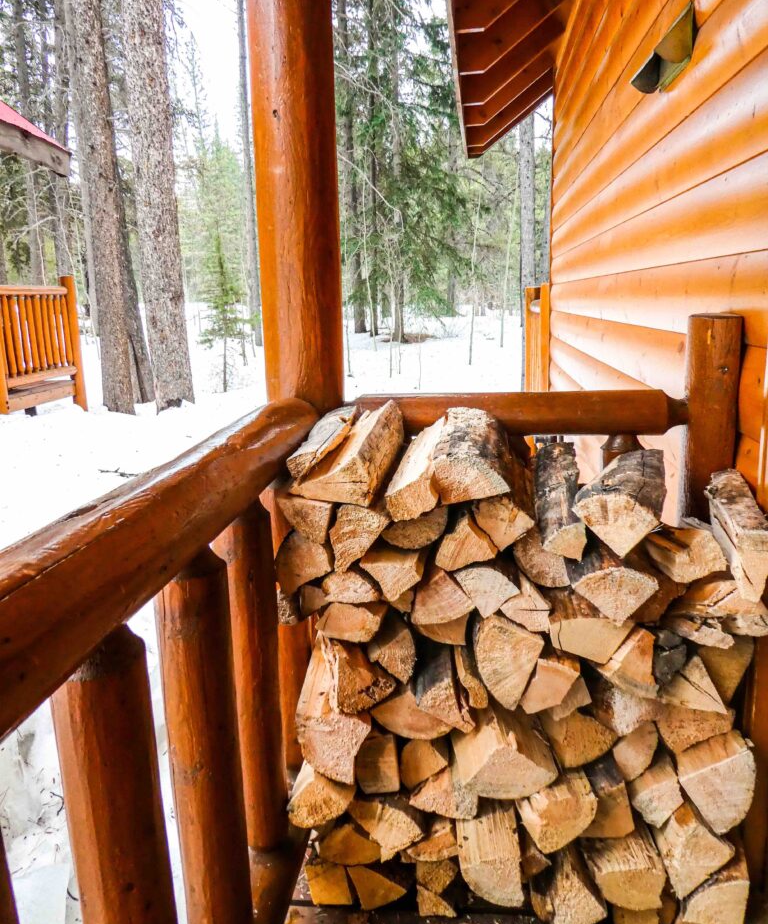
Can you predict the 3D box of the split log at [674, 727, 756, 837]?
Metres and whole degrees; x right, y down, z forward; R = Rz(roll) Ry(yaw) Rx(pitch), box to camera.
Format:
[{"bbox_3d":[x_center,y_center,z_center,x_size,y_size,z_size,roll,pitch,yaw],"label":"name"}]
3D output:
[{"bbox_3d":[0.548,0.477,1.303,0.119,0.154,0.390,0,13,7],"label":"split log"}]

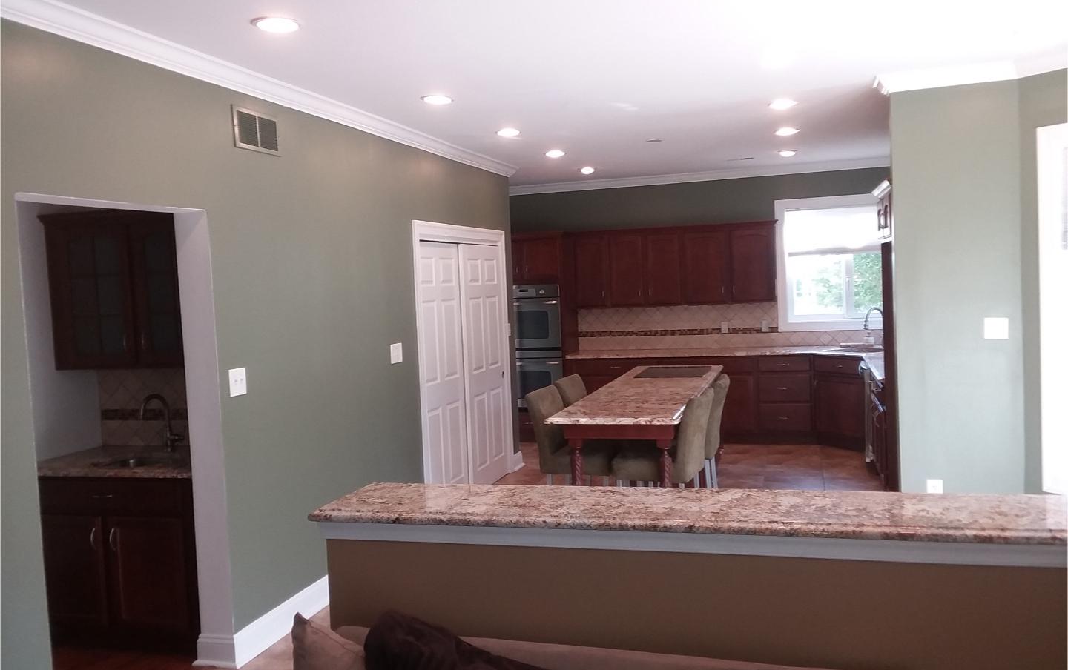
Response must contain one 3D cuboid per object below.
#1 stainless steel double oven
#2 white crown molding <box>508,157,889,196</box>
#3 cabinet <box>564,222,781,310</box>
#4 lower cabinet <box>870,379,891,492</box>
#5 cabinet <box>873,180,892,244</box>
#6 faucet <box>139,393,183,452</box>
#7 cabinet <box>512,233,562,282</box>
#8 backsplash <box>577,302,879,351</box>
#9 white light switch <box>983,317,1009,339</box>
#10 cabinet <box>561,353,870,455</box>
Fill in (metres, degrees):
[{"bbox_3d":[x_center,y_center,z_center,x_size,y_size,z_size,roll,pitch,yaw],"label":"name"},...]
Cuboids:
[{"bbox_3d":[-0.003,0.119,9.393,0.765,1.277,0.610,-2,3,17],"label":"stainless steel double oven"},{"bbox_3d":[1.615,-1.625,9.300,4.150,0.095,0.100,-2,4,16],"label":"white crown molding"},{"bbox_3d":[1.446,-0.704,9.288,2.120,0.805,0.350,-2,4,16],"label":"cabinet"},{"bbox_3d":[2.837,0.740,6.520,0.610,0.880,1.330,-2,4,16],"label":"lower cabinet"},{"bbox_3d":[2.450,-0.753,5.489,0.630,0.352,0.860,-2,3,17],"label":"cabinet"},{"bbox_3d":[-1.817,0.433,4.356,0.115,0.291,0.220,-2,3,17],"label":"faucet"},{"bbox_3d":[-0.045,-0.784,9.383,0.840,0.490,0.650,-2,3,17],"label":"cabinet"},{"bbox_3d":[2.017,-0.107,9.154,3.200,0.460,0.025,-2,3,17],"label":"backsplash"},{"bbox_3d":[2.510,-0.035,4.851,0.117,0.118,0.012,-2,3,17],"label":"white light switch"},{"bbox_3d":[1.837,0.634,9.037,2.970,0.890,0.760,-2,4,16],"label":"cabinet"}]

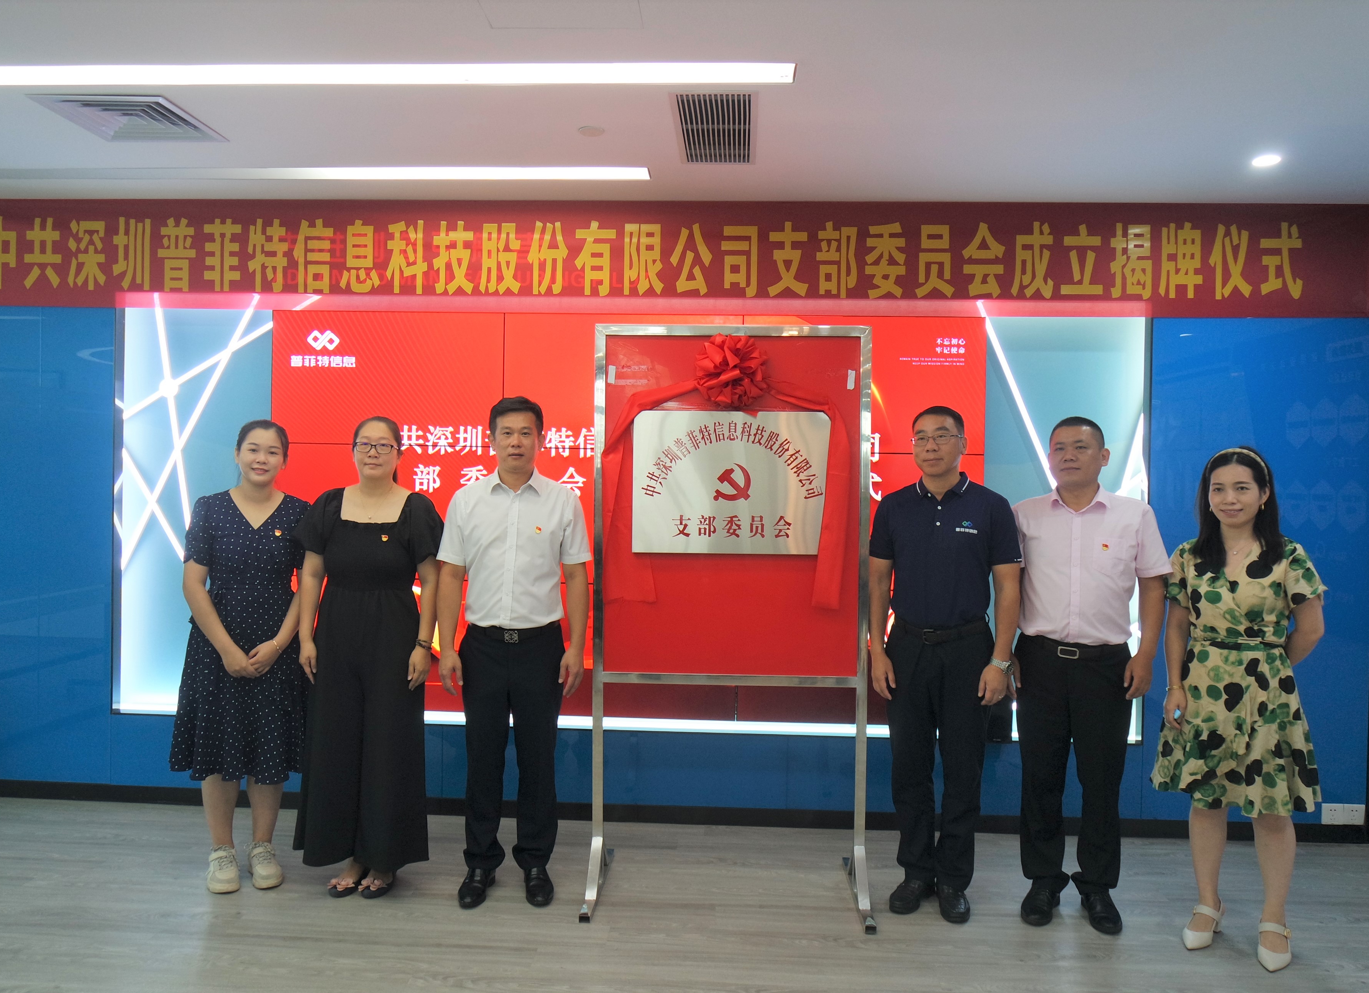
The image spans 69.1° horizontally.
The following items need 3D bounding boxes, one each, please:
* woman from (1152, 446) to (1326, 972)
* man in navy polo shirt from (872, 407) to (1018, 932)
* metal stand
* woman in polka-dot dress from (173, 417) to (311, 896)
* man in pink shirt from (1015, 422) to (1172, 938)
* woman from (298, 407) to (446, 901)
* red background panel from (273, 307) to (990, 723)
[{"bbox_3d":[1.786,0.640,3.221,0.480,1.597,0.380,1,1,29],"label":"woman"},{"bbox_3d":[0.903,0.552,3.466,0.503,1.736,0.330,1,1,24],"label":"man in navy polo shirt"},{"bbox_3d":[0.170,0.403,3.516,0.970,2.008,0.585,1,1,3],"label":"metal stand"},{"bbox_3d":[-1.616,0.550,3.607,0.461,1.651,0.360,1,1,-22],"label":"woman in polka-dot dress"},{"bbox_3d":[1.381,0.580,3.397,0.494,1.699,0.330,1,1,23],"label":"man in pink shirt"},{"bbox_3d":[-1.142,0.549,3.574,0.492,1.669,0.340,1,1,-9],"label":"woman"},{"bbox_3d":[-0.268,0.081,4.274,3.054,1.720,0.080,1,1,3],"label":"red background panel"}]

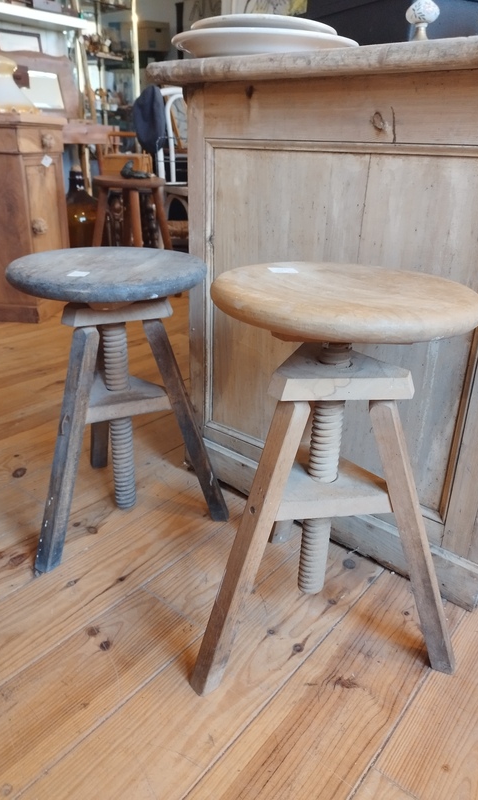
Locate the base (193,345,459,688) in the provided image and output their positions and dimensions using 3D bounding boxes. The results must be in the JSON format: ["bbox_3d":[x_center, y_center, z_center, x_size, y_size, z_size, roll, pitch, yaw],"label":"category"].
[{"bbox_3d":[0.111,0.124,0.849,0.393,0.469,0.345,-2,24,-9],"label":"base"}]

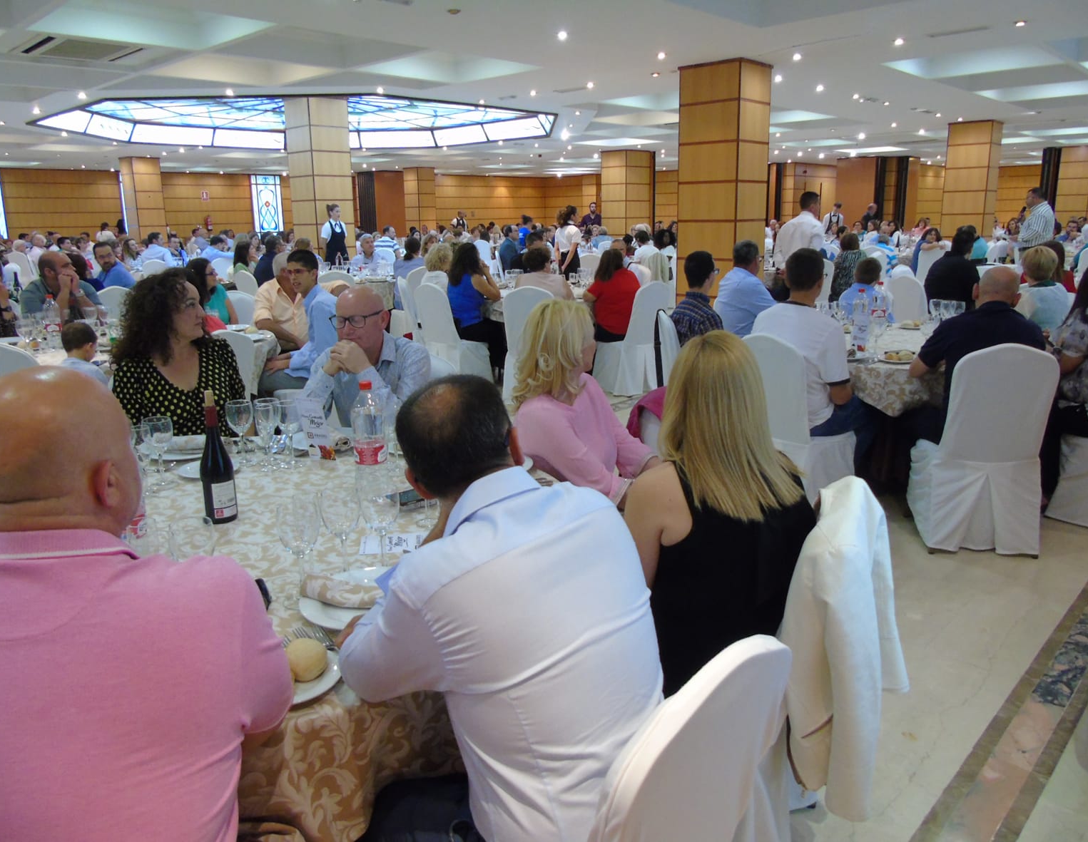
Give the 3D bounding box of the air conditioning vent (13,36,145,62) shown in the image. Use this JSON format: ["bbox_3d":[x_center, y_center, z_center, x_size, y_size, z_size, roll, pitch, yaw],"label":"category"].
[{"bbox_3d":[-4.362,-3.499,7.633,0.990,0.080,0.880,13,20,42],"label":"air conditioning vent"}]

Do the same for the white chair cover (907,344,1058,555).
[{"bbox_3d":[2.007,0.079,3.785,0.470,0.960,0.550,2,14,10],"label":"white chair cover"}]

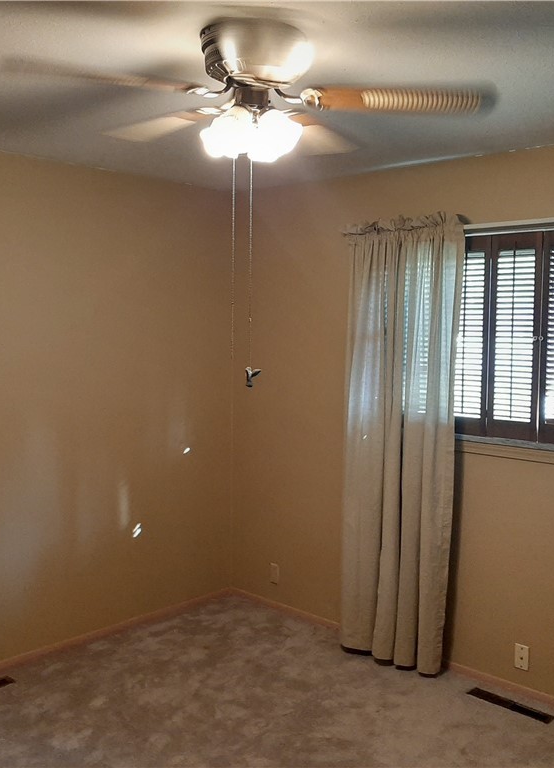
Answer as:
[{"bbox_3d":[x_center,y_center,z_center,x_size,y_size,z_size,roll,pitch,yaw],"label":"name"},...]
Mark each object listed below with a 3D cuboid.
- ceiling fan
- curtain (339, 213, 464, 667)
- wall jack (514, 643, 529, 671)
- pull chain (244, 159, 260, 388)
[{"bbox_3d":[-0.056,-0.766,2.050,1.280,0.360,1.260,1,4,0],"label":"ceiling fan"},{"bbox_3d":[0.602,0.286,3.810,0.630,2.188,0.120,4,6,43],"label":"curtain"},{"bbox_3d":[1.111,1.243,3.495,0.071,0.115,0.010,4,6,43],"label":"wall jack"},{"bbox_3d":[-0.067,-0.300,2.085,0.040,0.627,0.030,1,4,0],"label":"pull chain"}]

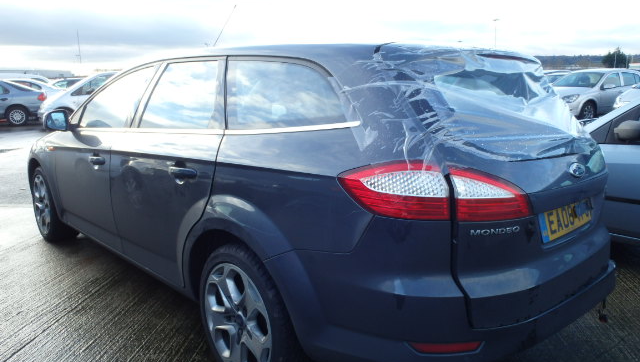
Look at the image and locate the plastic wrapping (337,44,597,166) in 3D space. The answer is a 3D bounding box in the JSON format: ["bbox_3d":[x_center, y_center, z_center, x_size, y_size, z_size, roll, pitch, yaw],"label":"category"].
[{"bbox_3d":[0.702,-0.328,2.096,1.520,0.460,0.620,-10,15,-42],"label":"plastic wrapping"}]

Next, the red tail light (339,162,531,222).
[{"bbox_3d":[0.369,0.020,1.639,0.590,0.180,0.180,-2,11,-12],"label":"red tail light"}]

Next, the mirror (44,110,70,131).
[{"bbox_3d":[-1.755,-0.407,3.461,0.190,0.155,0.115,-10,15,-42],"label":"mirror"}]

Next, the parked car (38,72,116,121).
[{"bbox_3d":[-5.542,-2.179,14.165,4.100,1.550,1.720,-5,12,-26],"label":"parked car"}]

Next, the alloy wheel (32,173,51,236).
[{"bbox_3d":[-2.202,0.187,4.291,0.190,0.490,0.490,-10,15,-42],"label":"alloy wheel"}]

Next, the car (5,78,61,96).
[{"bbox_3d":[-11.294,-2.921,18.313,4.450,1.440,1.740,-5,12,-26],"label":"car"}]

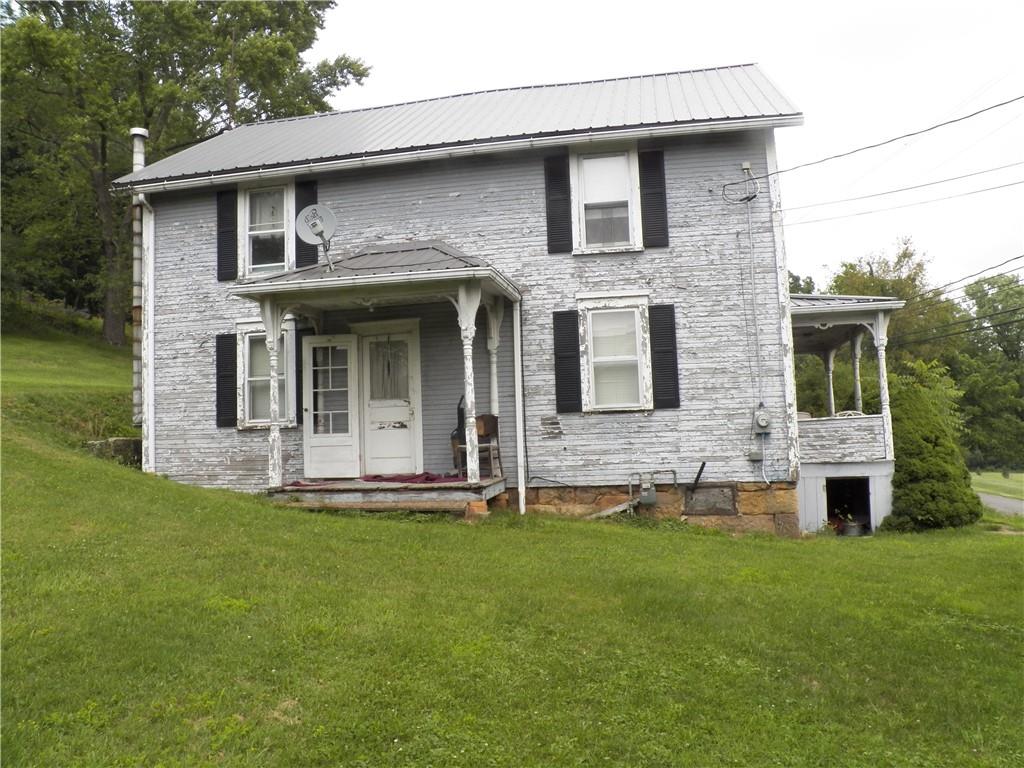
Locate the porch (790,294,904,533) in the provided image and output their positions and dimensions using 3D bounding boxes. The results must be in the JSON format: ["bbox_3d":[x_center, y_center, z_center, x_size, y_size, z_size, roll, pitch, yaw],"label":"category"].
[{"bbox_3d":[4.766,0.366,12.685,1.450,3.420,3.950,-3,-5,10],"label":"porch"}]

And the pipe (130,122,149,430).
[{"bbox_3d":[-6.089,-1.761,13.500,0.280,4.910,0.280,-3,-5,10],"label":"pipe"}]

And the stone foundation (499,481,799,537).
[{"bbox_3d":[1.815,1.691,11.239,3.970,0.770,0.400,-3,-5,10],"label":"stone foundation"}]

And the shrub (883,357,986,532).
[{"bbox_3d":[5.760,0.841,11.490,1.300,2.280,1.300,-3,-5,10],"label":"shrub"}]

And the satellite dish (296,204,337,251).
[{"bbox_3d":[-2.485,-1.990,10.531,0.490,0.560,0.380,-1,-5,-13],"label":"satellite dish"}]

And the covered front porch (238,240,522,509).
[{"bbox_3d":[-1.660,-0.208,10.909,3.440,3.790,1.840,-3,-5,10],"label":"covered front porch"}]

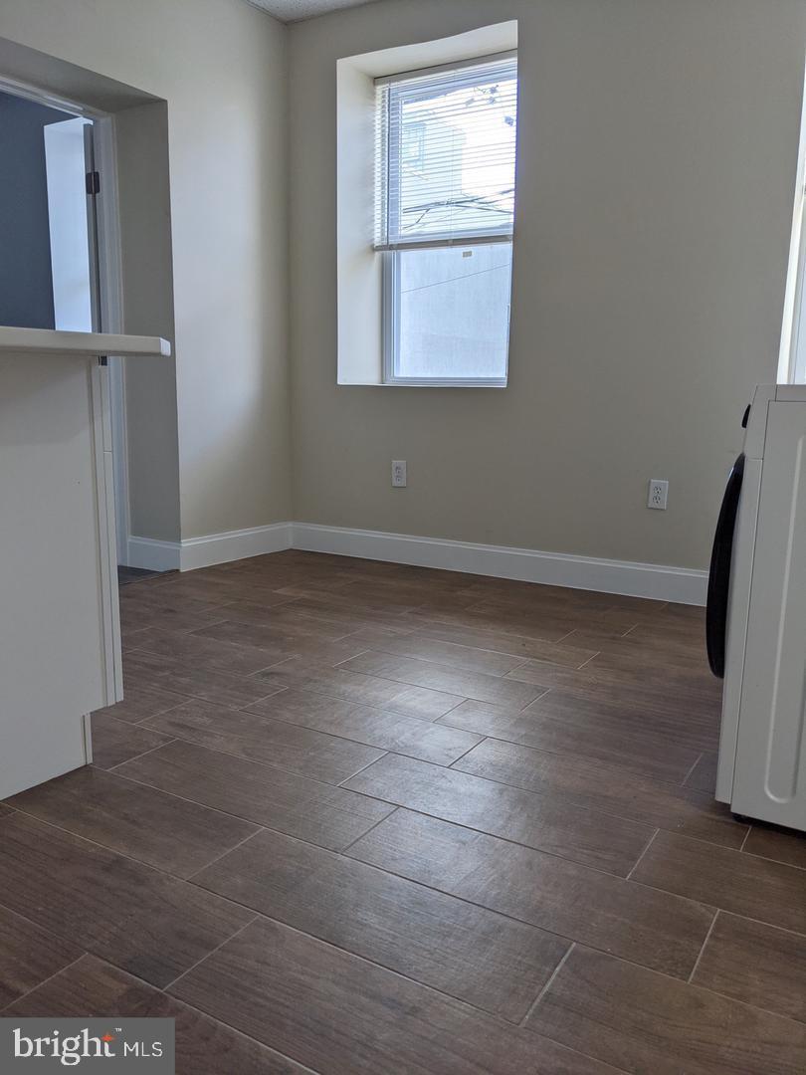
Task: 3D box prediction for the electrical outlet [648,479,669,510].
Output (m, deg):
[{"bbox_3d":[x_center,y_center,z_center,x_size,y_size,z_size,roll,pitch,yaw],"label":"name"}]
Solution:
[{"bbox_3d":[1.015,-0.170,3.319,0.070,0.114,0.012,7,12,31],"label":"electrical outlet"}]

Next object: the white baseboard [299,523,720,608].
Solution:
[{"bbox_3d":[0.351,0.098,3.771,2.153,0.143,0.020,7,12,31],"label":"white baseboard"}]

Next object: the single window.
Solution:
[{"bbox_3d":[0.238,-1.449,3.981,0.866,1.439,0.110,7,12,31],"label":"single window"}]

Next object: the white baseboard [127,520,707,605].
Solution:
[{"bbox_3d":[-0.004,0.134,3.538,2.433,0.143,0.791,7,12,31],"label":"white baseboard"}]

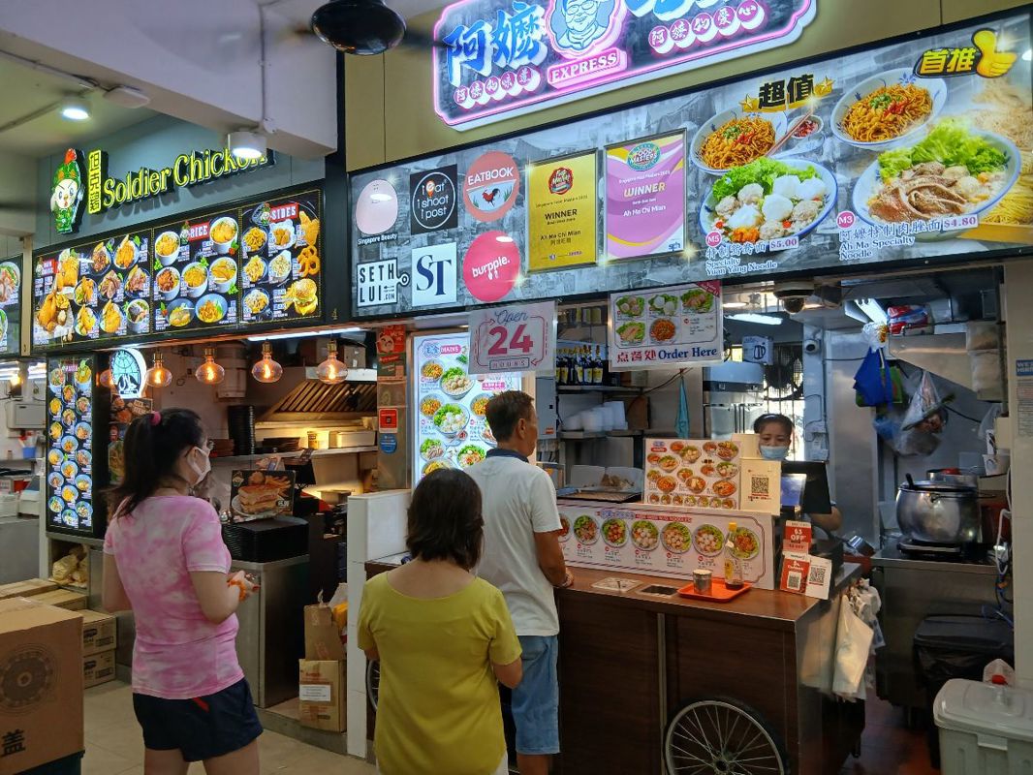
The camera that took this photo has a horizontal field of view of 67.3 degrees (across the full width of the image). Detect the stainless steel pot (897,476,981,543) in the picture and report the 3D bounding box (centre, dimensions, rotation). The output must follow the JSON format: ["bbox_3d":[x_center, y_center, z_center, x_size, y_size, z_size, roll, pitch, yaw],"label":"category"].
[{"bbox_3d":[2.322,0.685,4.270,0.420,0.330,0.420,-2,-2,34],"label":"stainless steel pot"}]

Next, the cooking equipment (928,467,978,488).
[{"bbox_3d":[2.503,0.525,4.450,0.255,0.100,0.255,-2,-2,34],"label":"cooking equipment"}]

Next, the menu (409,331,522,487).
[{"bbox_3d":[-0.235,0.168,3.658,0.645,0.860,0.040,-2,-2,34],"label":"menu"}]

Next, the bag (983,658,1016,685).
[{"bbox_3d":[1.618,0.963,2.600,0.120,0.130,0.120,-2,-2,34],"label":"bag"}]

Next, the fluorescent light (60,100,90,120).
[{"bbox_3d":[-2.735,-1.730,4.820,0.165,0.092,0.165,-2,-2,34],"label":"fluorescent light"}]

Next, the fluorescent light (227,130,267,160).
[{"bbox_3d":[-1.331,-1.196,3.840,0.175,0.095,0.175,-1,-1,0],"label":"fluorescent light"}]

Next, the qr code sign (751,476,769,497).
[{"bbox_3d":[0.948,0.383,3.020,0.076,0.083,0.010,-2,-12,34],"label":"qr code sign"}]

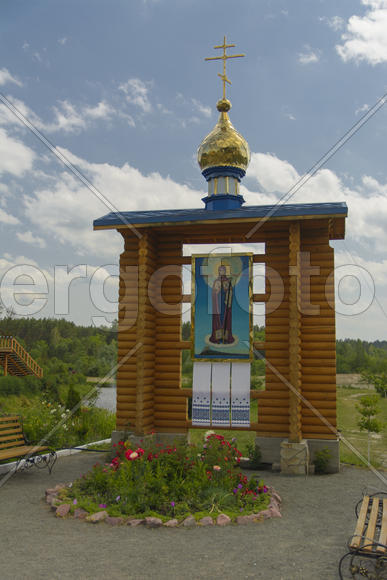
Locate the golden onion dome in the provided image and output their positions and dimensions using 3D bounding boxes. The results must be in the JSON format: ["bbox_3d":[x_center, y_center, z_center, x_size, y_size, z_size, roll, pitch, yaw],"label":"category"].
[{"bbox_3d":[0.526,-2.650,9.884,0.870,1.250,0.870,-1,-7,12],"label":"golden onion dome"}]

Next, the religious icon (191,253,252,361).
[{"bbox_3d":[0.542,0.320,10.703,1.140,1.990,0.070,-1,-8,13],"label":"religious icon"}]

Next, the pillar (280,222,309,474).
[{"bbox_3d":[1.748,0.966,10.110,0.417,4.274,0.470,-1,-8,13],"label":"pillar"}]

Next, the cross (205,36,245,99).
[{"bbox_3d":[0.544,-3.845,10.027,0.697,1.140,0.045,-1,-7,12],"label":"cross"}]

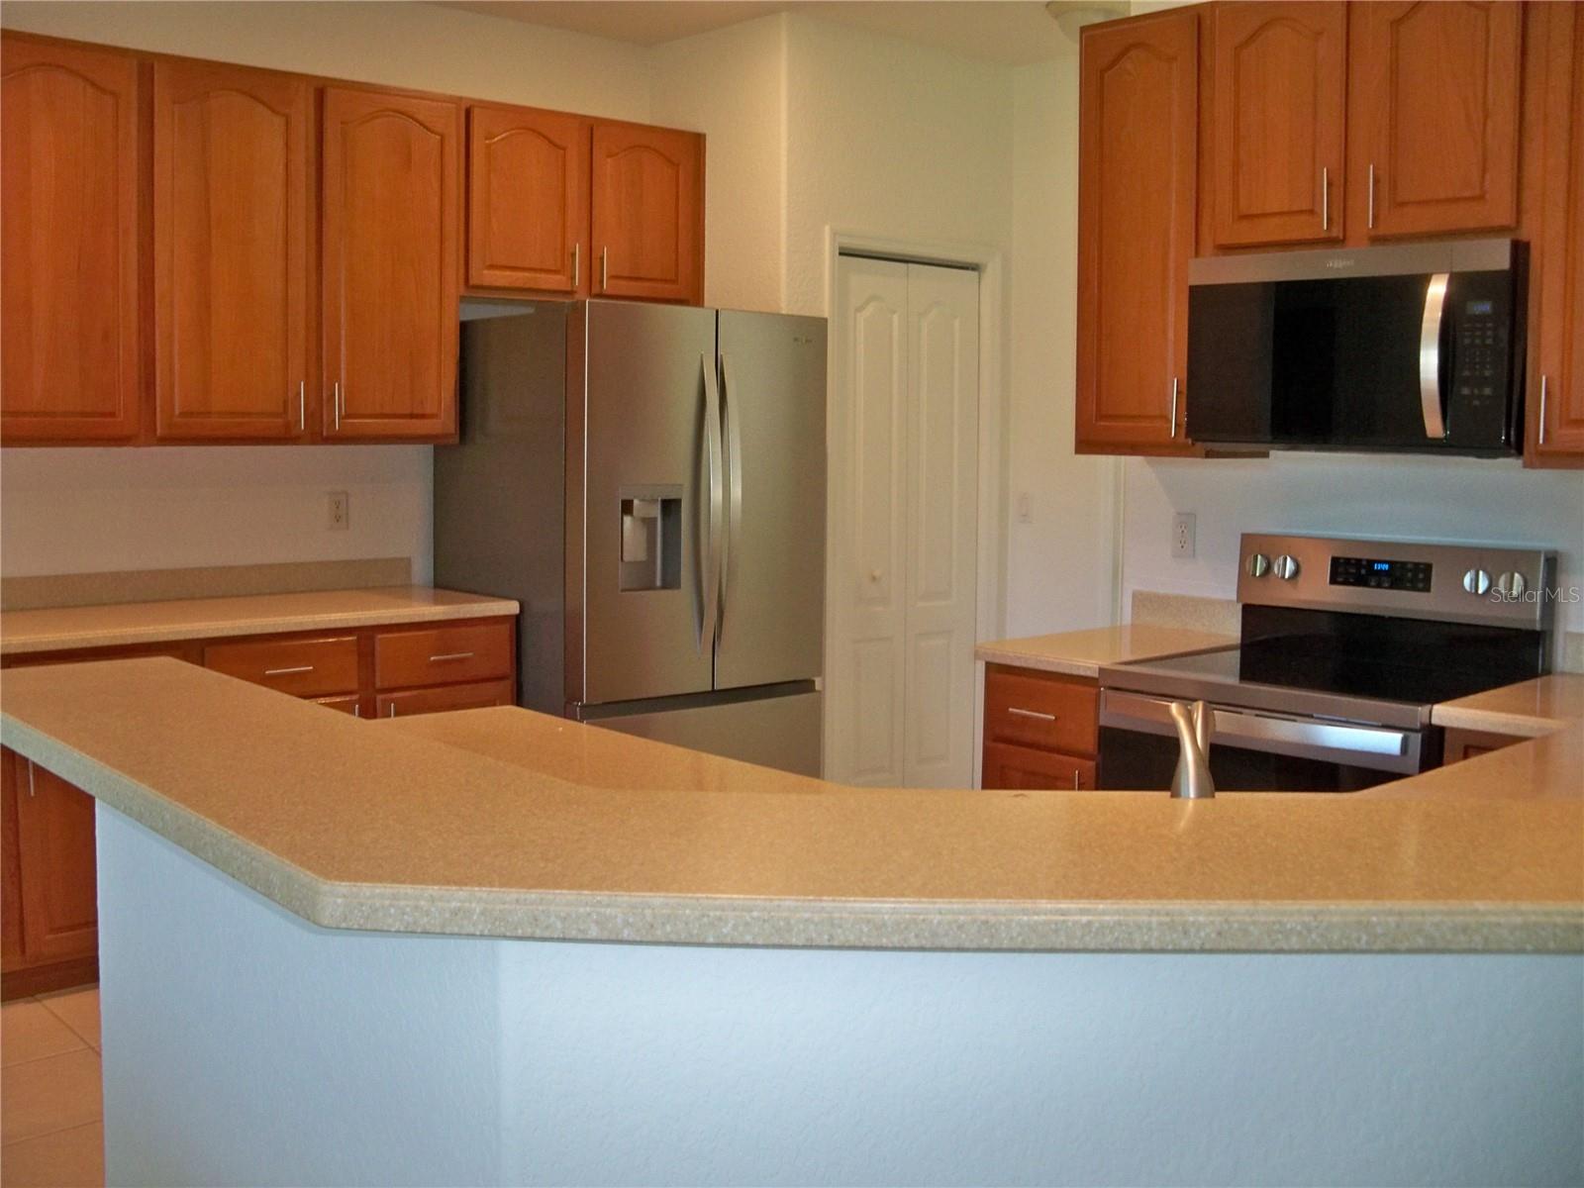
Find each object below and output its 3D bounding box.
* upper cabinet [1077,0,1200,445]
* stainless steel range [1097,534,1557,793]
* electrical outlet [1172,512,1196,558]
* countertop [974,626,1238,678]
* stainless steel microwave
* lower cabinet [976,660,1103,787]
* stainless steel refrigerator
[{"bbox_3d":[0.944,-0.874,3.967,0.320,1.071,0.393,-4,8,-41],"label":"upper cabinet"},{"bbox_3d":[1.163,0.484,3.549,0.679,1.189,0.760,-4,8,-41],"label":"stainless steel range"},{"bbox_3d":[1.022,-0.152,4.180,0.008,0.116,0.072,-4,8,-41],"label":"electrical outlet"},{"bbox_3d":[0.812,0.141,3.954,0.656,0.038,0.377,-4,8,-41],"label":"countertop"},{"bbox_3d":[1.292,-0.530,3.543,0.390,0.425,0.760,-4,8,-41],"label":"stainless steel microwave"},{"bbox_3d":[0.820,0.593,4.008,0.626,0.876,0.371,-4,8,-41],"label":"lower cabinet"},{"bbox_3d":[-0.522,0.002,5.212,0.912,1.791,0.890,-4,8,-41],"label":"stainless steel refrigerator"}]

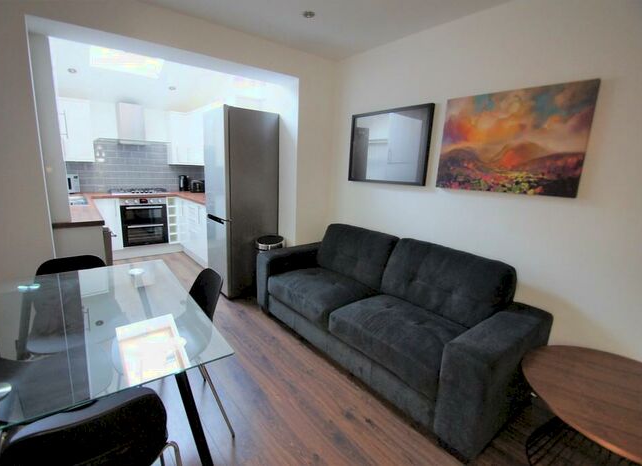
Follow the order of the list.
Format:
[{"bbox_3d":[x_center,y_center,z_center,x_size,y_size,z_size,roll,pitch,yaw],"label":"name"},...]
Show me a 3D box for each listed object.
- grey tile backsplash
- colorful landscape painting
[{"bbox_3d":[-2.874,-1.000,4.479,2.060,0.760,0.020,-7,14,-39],"label":"grey tile backsplash"},{"bbox_3d":[1.244,-0.606,1.977,0.030,0.650,0.852,-8,15,-43],"label":"colorful landscape painting"}]

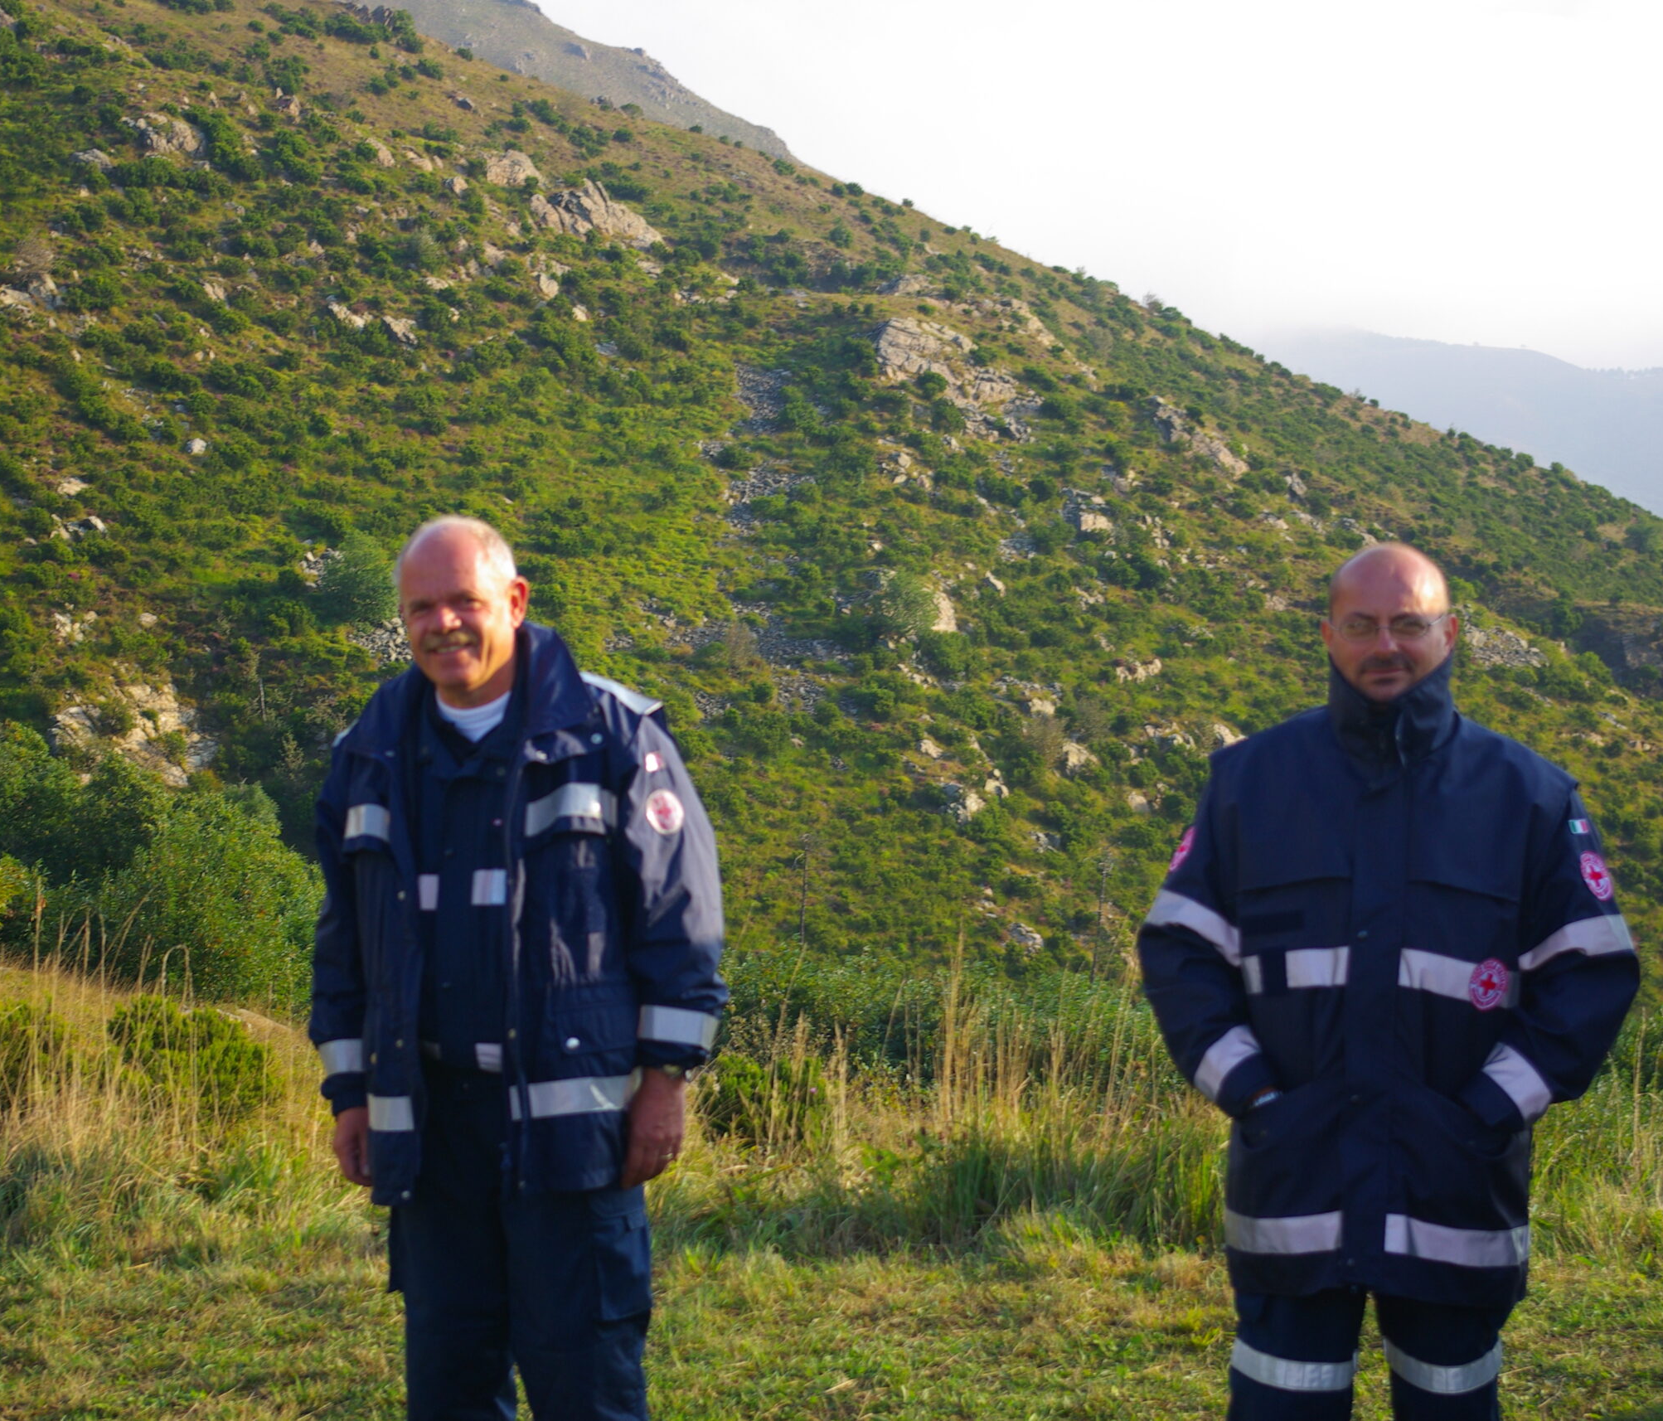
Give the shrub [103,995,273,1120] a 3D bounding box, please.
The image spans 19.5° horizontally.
[{"bbox_3d":[-1.920,1.043,14.500,0.510,0.400,0.460,0,1,0],"label":"shrub"}]

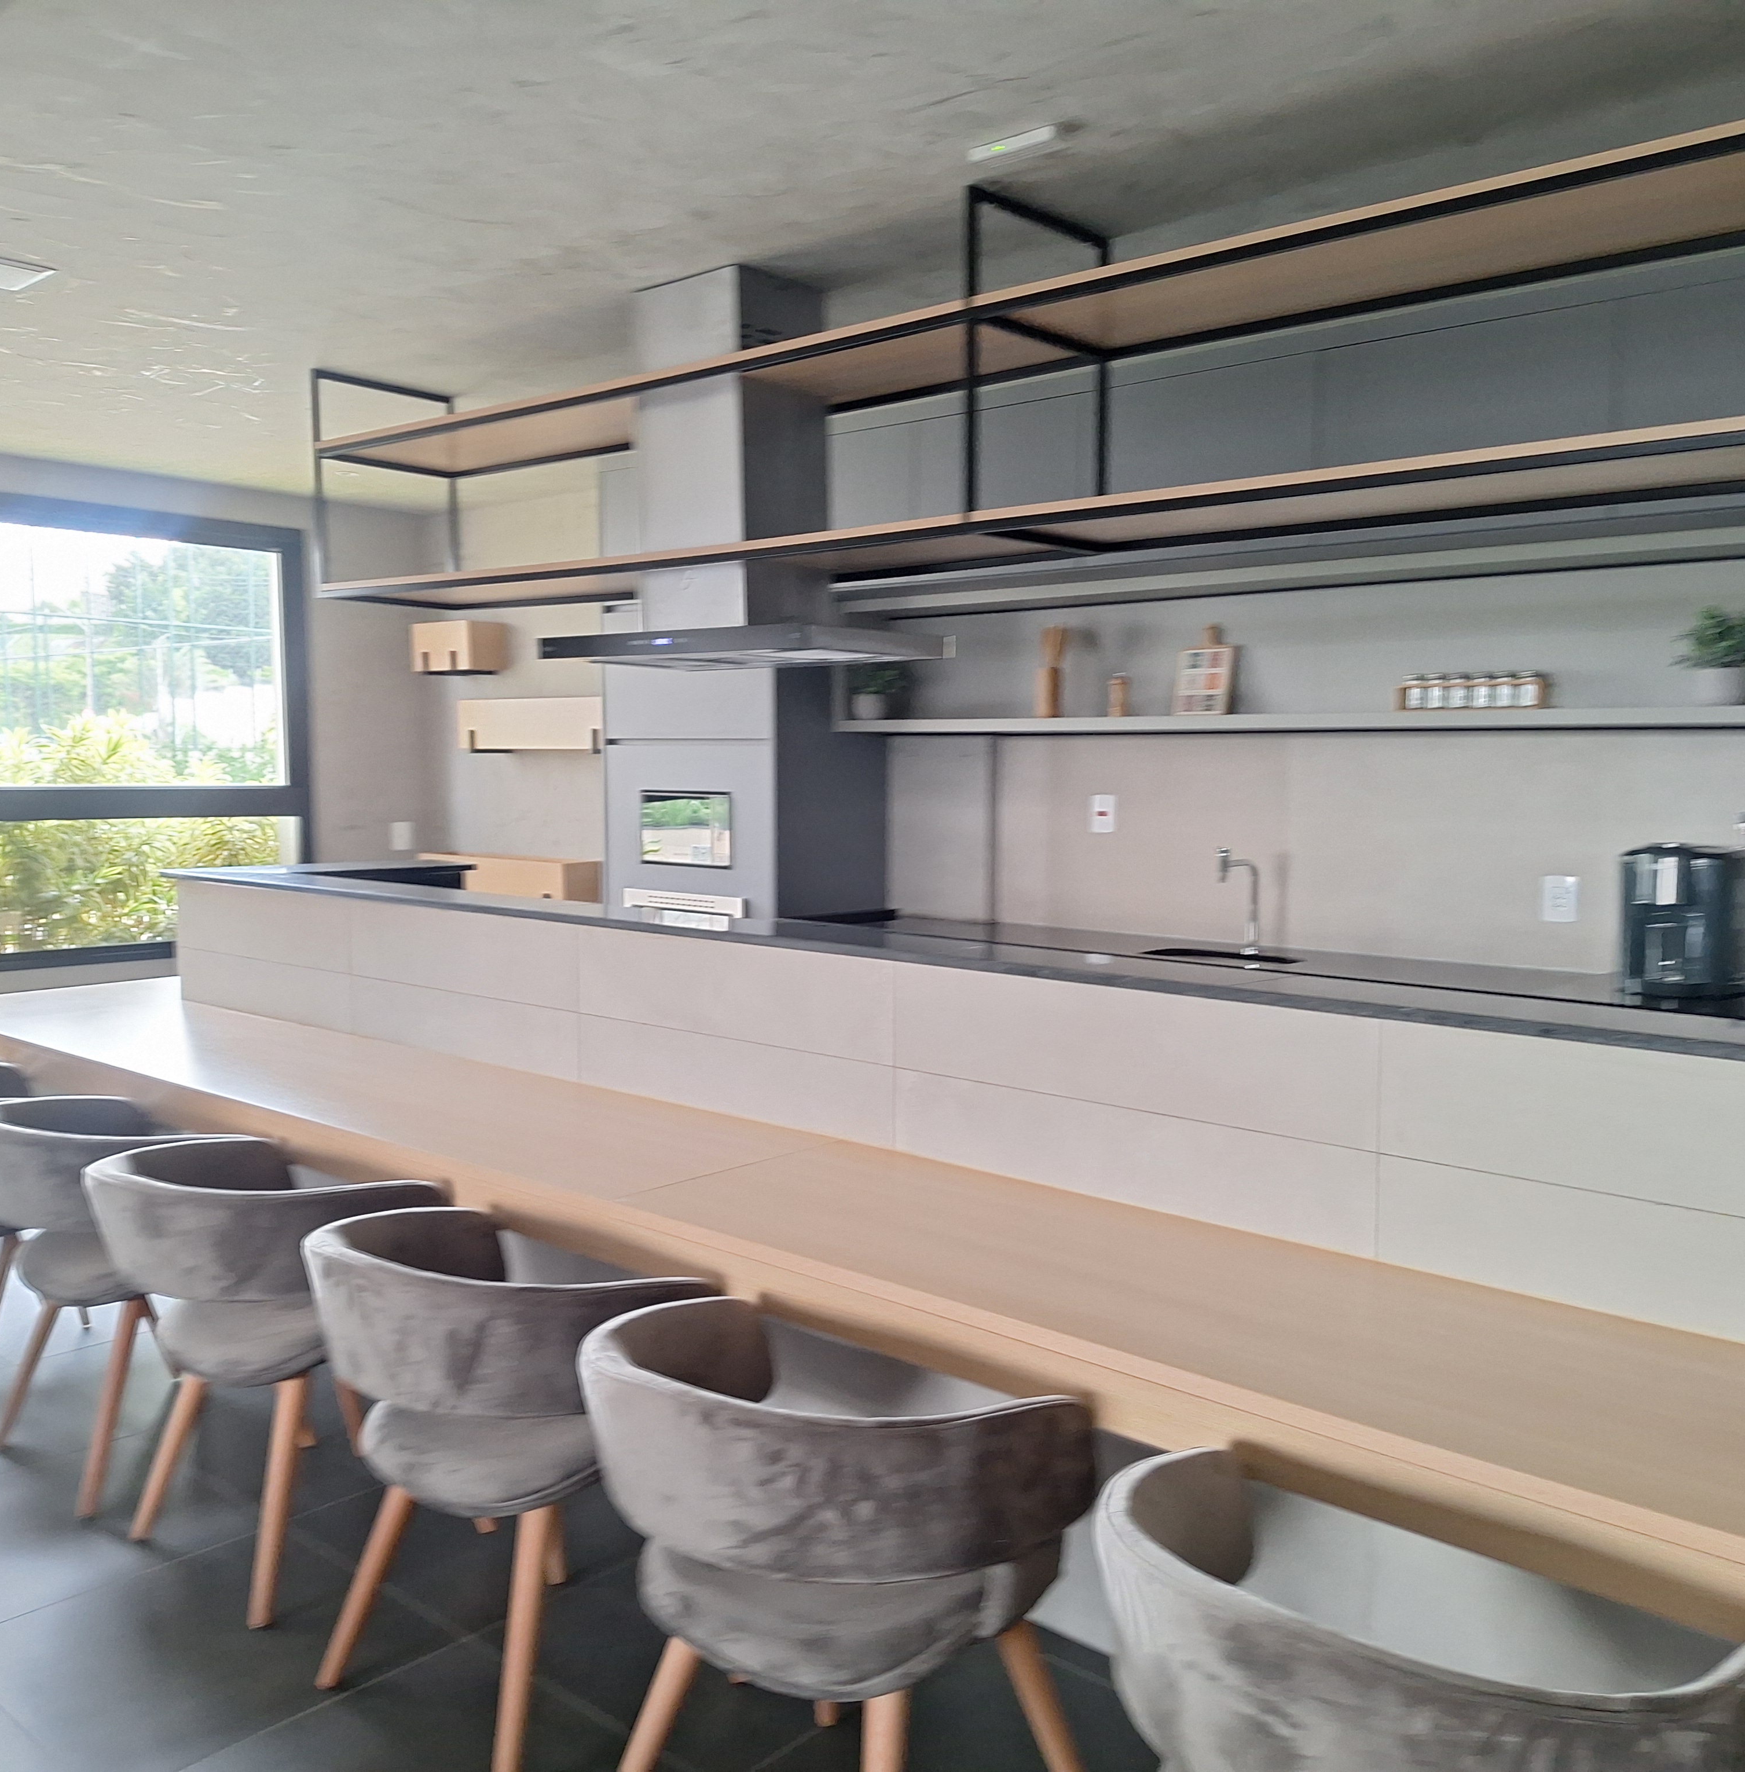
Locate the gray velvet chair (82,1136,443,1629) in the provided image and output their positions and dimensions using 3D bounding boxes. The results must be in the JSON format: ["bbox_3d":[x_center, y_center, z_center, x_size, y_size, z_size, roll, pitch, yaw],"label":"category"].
[{"bbox_3d":[-1.104,0.856,2.898,0.565,0.760,0.580,4,6,41],"label":"gray velvet chair"}]

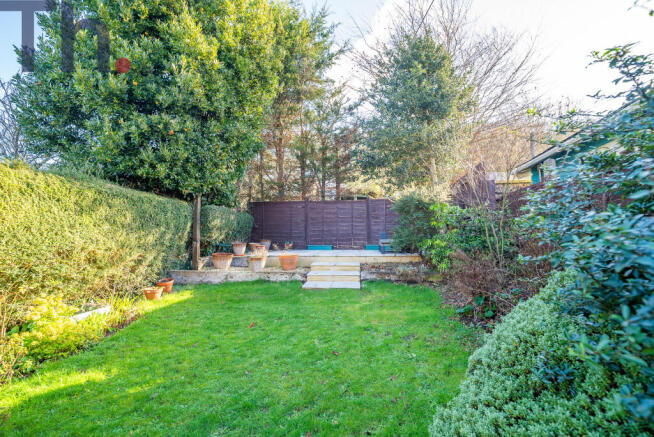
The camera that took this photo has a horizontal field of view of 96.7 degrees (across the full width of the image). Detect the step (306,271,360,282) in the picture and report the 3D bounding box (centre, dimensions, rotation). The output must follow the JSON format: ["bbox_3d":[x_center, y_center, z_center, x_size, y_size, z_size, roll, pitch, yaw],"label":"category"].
[{"bbox_3d":[0.185,1.385,6.930,1.200,0.150,0.550,0,0,5],"label":"step"}]

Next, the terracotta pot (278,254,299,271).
[{"bbox_3d":[-0.945,1.075,7.180,0.500,0.360,0.500,0,0,0],"label":"terracotta pot"}]

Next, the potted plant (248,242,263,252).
[{"bbox_3d":[-2.010,0.860,8.200,0.355,0.290,0.355,0,0,0],"label":"potted plant"}]

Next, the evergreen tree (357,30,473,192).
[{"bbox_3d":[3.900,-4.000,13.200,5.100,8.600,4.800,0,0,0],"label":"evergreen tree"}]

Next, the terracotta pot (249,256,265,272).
[{"bbox_3d":[-1.690,1.075,6.970,0.390,0.360,0.390,0,0,0],"label":"terracotta pot"}]

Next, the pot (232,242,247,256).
[{"bbox_3d":[-2.380,0.840,7.900,0.385,0.320,0.385,0,0,0],"label":"pot"}]

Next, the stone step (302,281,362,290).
[{"bbox_3d":[0.125,1.500,6.370,1.200,0.080,0.580,0,0,5],"label":"stone step"}]

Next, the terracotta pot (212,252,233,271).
[{"bbox_3d":[-2.620,1.075,7.300,0.510,0.360,0.510,0,0,0],"label":"terracotta pot"}]

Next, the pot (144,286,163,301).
[{"bbox_3d":[-3.250,1.410,5.450,0.295,0.210,0.295,0,0,0],"label":"pot"}]

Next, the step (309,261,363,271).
[{"bbox_3d":[0.245,1.240,7.420,1.200,0.145,0.520,0,0,5],"label":"step"}]

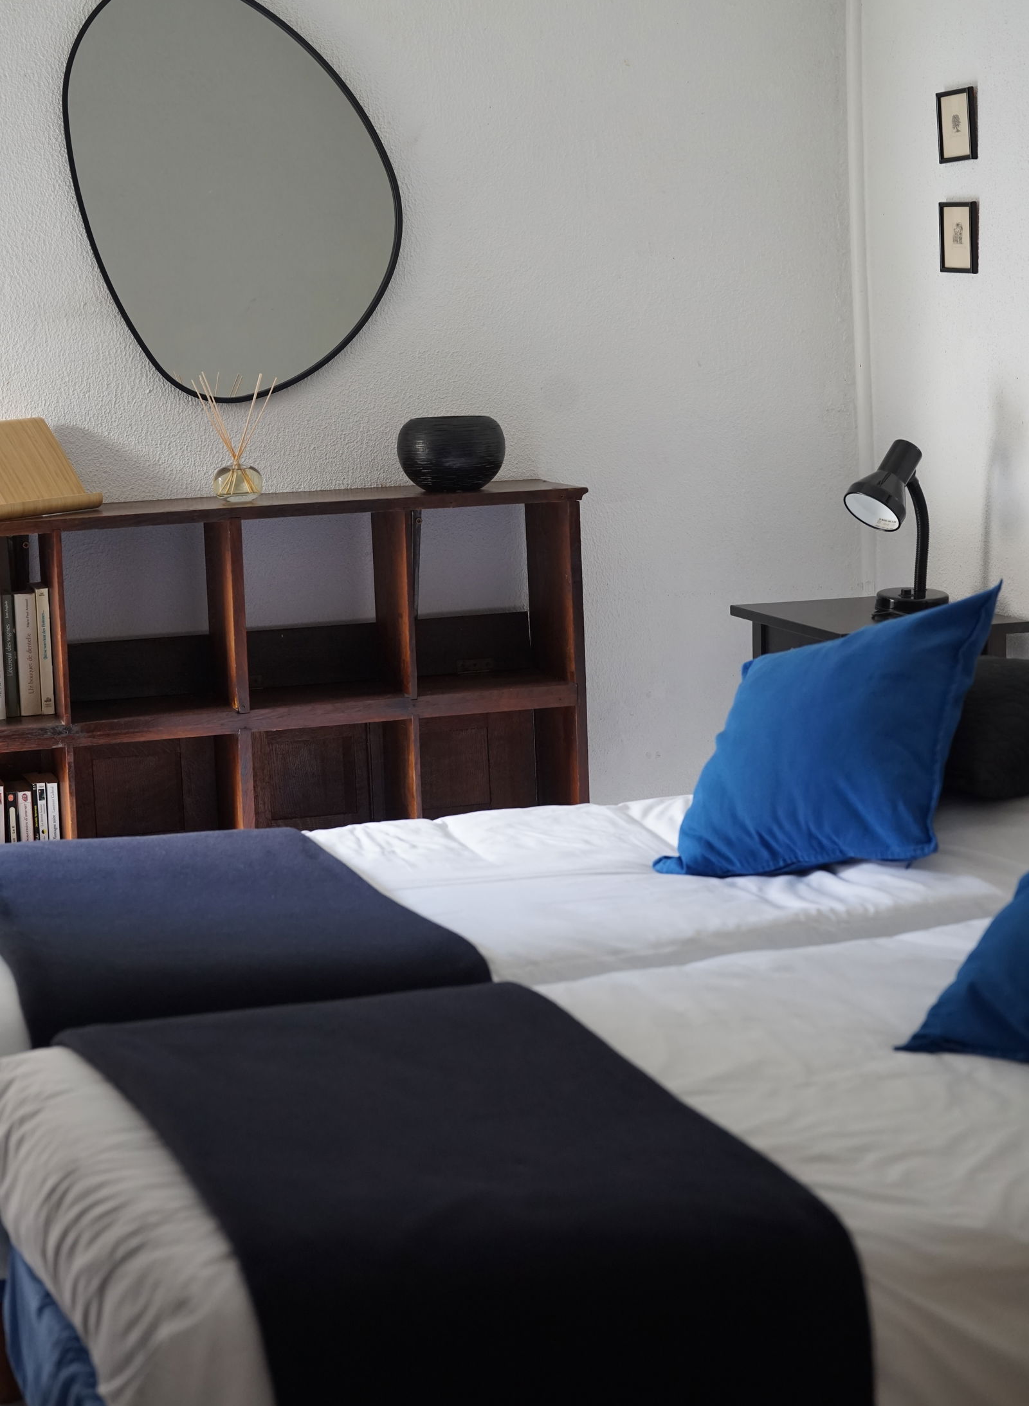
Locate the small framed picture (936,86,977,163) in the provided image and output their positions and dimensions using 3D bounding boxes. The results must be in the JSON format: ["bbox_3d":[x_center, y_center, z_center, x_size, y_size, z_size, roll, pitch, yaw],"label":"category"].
[{"bbox_3d":[0.819,-1.069,5.562,0.014,0.130,0.127,-5,9,-17],"label":"small framed picture"}]

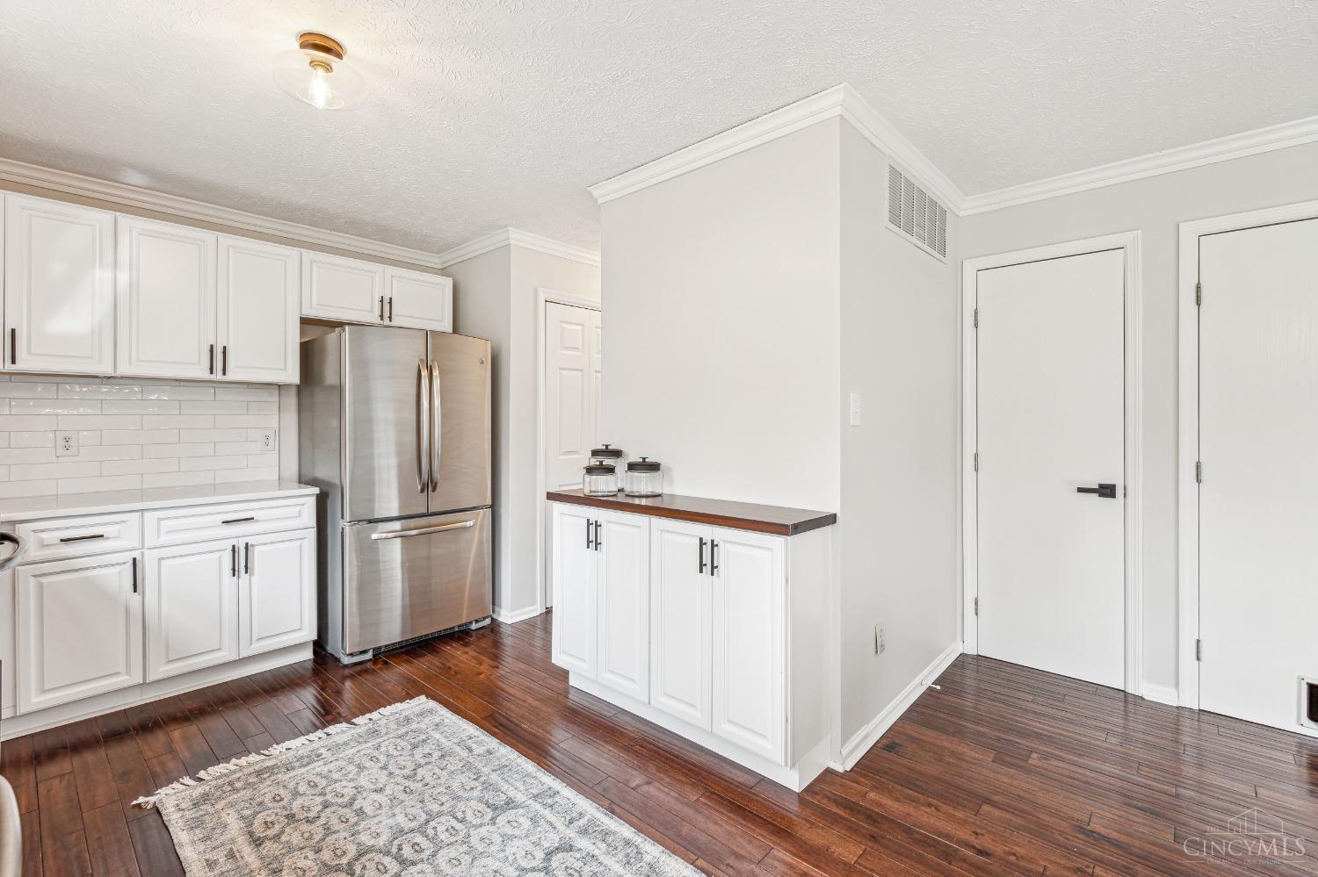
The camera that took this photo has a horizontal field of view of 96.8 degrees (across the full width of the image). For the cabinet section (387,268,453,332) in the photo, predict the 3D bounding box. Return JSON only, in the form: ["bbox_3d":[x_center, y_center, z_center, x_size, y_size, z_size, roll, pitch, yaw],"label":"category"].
[{"bbox_3d":[-1.665,-0.883,3.896,0.330,0.356,0.454,1,2,42],"label":"cabinet section"}]

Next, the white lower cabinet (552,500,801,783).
[{"bbox_3d":[0.074,0.750,2.442,1.253,0.897,0.332,1,2,42],"label":"white lower cabinet"}]

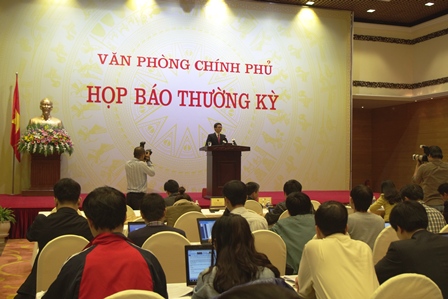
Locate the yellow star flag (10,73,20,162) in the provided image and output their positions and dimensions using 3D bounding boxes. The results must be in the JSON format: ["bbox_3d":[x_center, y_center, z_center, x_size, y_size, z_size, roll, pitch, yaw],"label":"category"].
[{"bbox_3d":[-4.826,-0.741,12.100,0.240,2.080,0.200,1,-1,-19],"label":"yellow star flag"}]

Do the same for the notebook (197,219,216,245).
[{"bbox_3d":[-0.001,0.674,4.173,0.335,0.220,0.355,1,-1,-16],"label":"notebook"}]

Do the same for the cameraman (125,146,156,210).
[{"bbox_3d":[-1.310,0.779,8.085,0.460,1.630,0.430,0,-1,30],"label":"cameraman"}]

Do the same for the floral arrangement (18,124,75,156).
[{"bbox_3d":[-4.030,-0.211,11.850,1.200,0.730,0.620,1,-1,-17],"label":"floral arrangement"}]

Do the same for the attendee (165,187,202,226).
[{"bbox_3d":[-0.425,0.972,5.165,0.450,1.200,0.700,1,-1,-17],"label":"attendee"}]

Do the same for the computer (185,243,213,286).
[{"bbox_3d":[-0.014,0.645,2.784,0.335,0.225,0.315,1,-1,-13],"label":"computer"}]

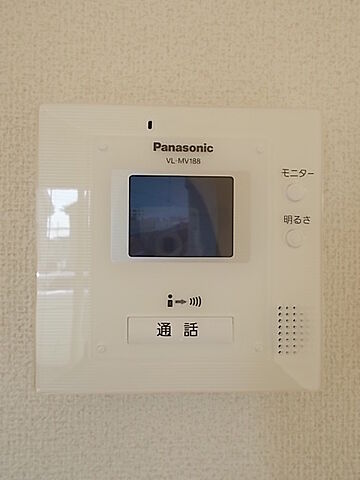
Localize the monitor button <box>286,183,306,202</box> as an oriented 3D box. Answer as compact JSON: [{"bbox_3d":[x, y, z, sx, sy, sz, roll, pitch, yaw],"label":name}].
[{"bbox_3d":[0.059,-0.024,0.212,0.009,0.009,0.004,0,0,-2],"label":"monitor button"}]

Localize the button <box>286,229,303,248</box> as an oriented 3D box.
[{"bbox_3d":[0.058,-0.001,0.212,0.009,0.010,0.004,0,0,-2],"label":"button"}]

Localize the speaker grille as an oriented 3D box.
[{"bbox_3d":[0.057,0.045,0.212,0.015,0.025,0.003,0,0,-2],"label":"speaker grille"}]

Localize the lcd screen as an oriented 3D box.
[{"bbox_3d":[0.001,-0.012,0.211,0.053,0.041,0.004,0,0,-2],"label":"lcd screen"}]

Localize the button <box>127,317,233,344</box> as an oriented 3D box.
[{"bbox_3d":[0.000,0.046,0.210,0.054,0.014,0.004,0,0,-2],"label":"button"}]

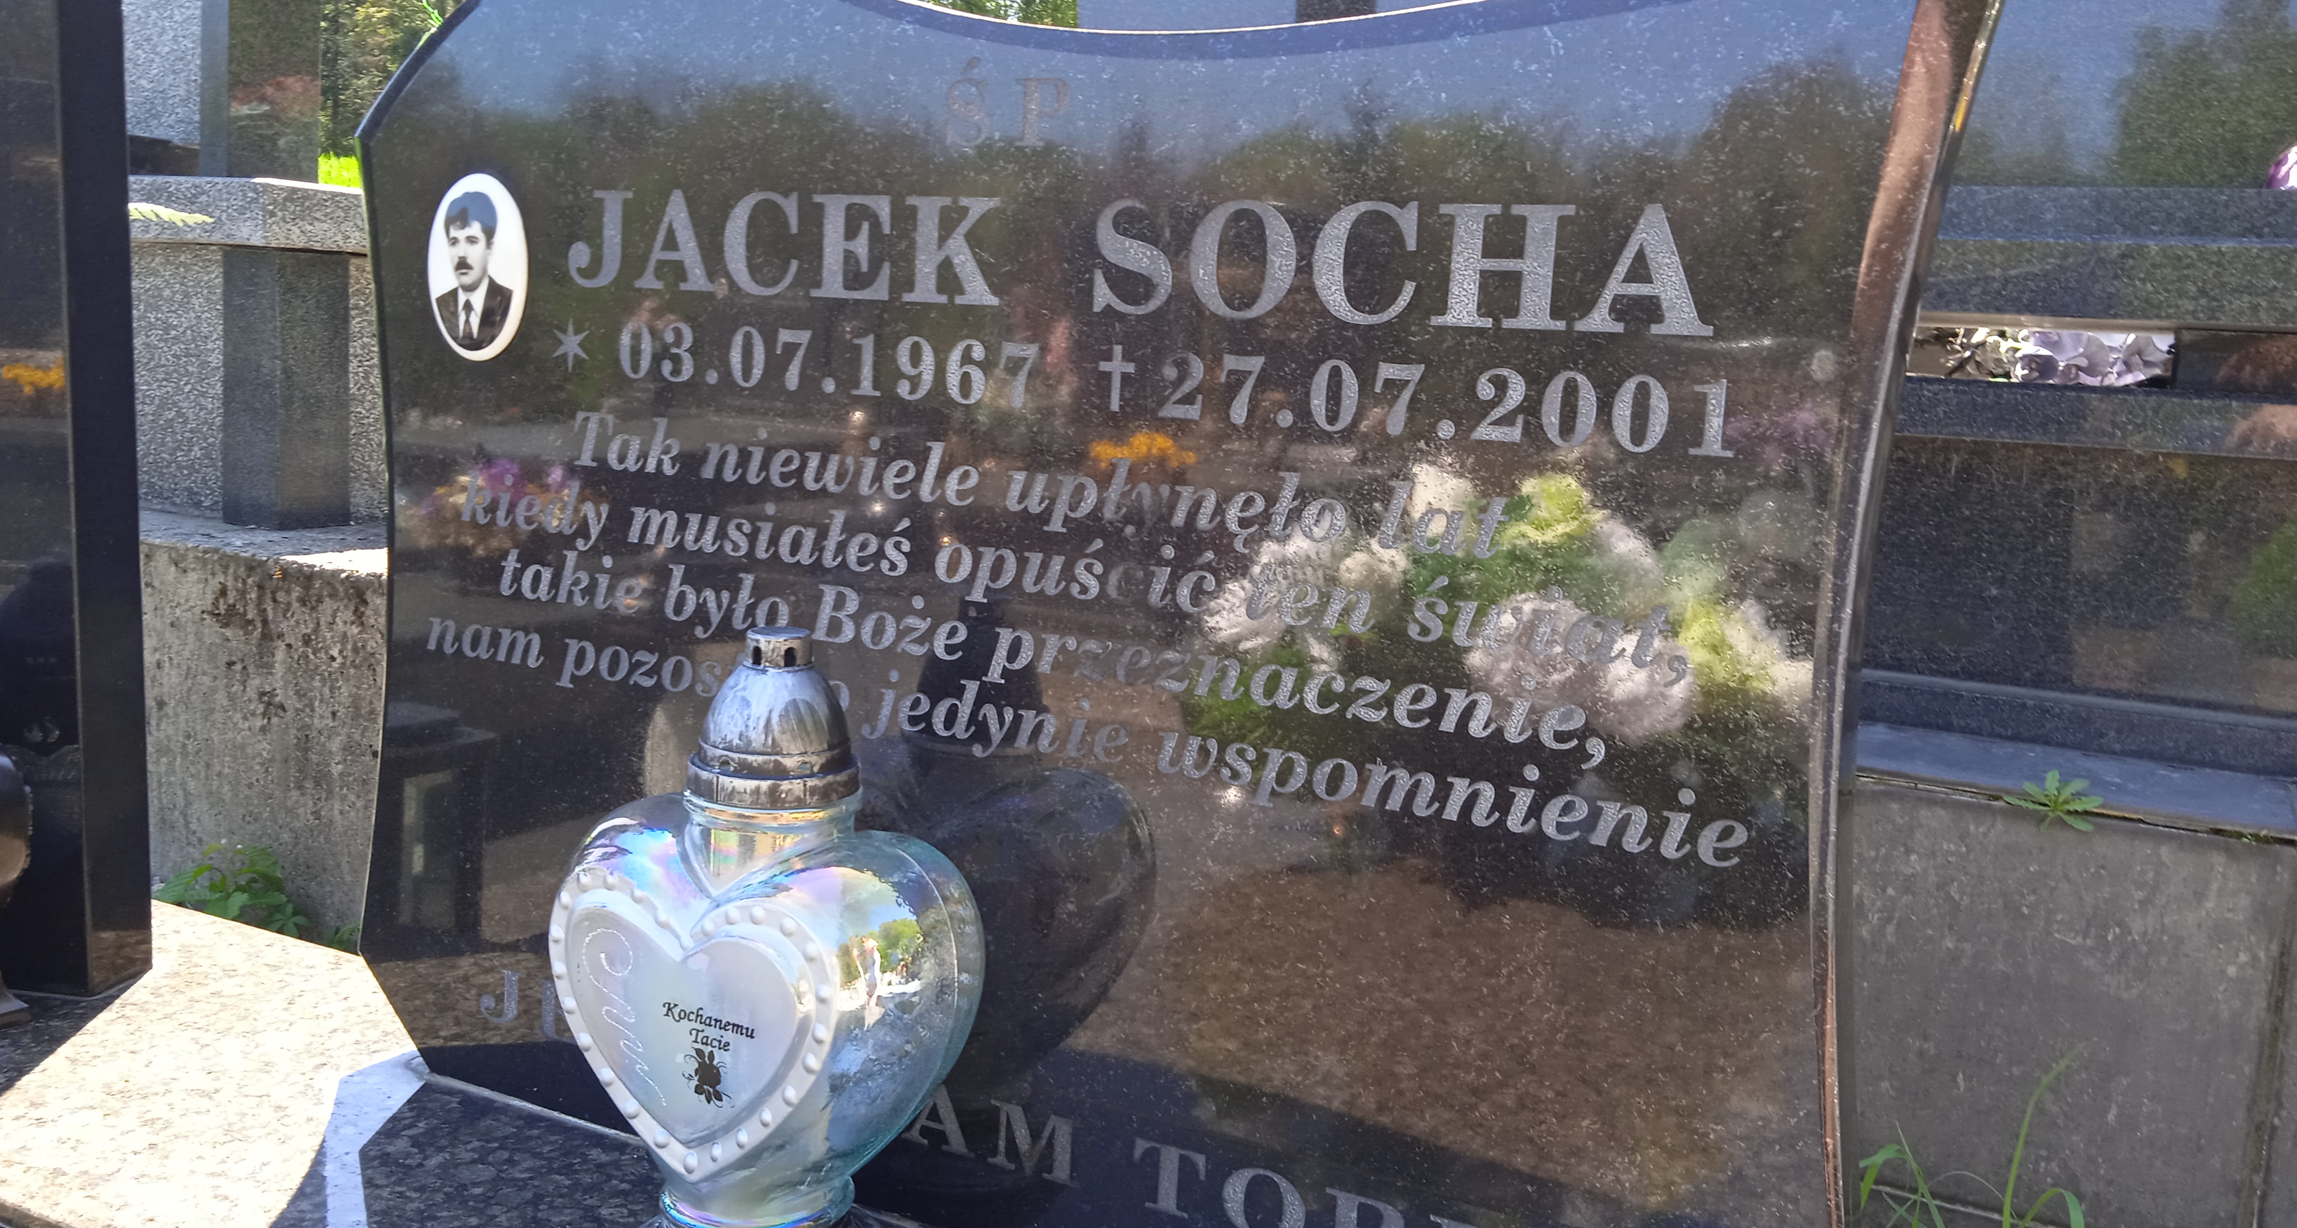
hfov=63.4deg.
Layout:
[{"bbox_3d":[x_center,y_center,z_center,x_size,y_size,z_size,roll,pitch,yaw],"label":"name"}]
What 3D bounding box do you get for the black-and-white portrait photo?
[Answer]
[{"bbox_3d":[-0.427,-0.218,1.174,0.087,0.118,0.009,7,10,26],"label":"black-and-white portrait photo"}]

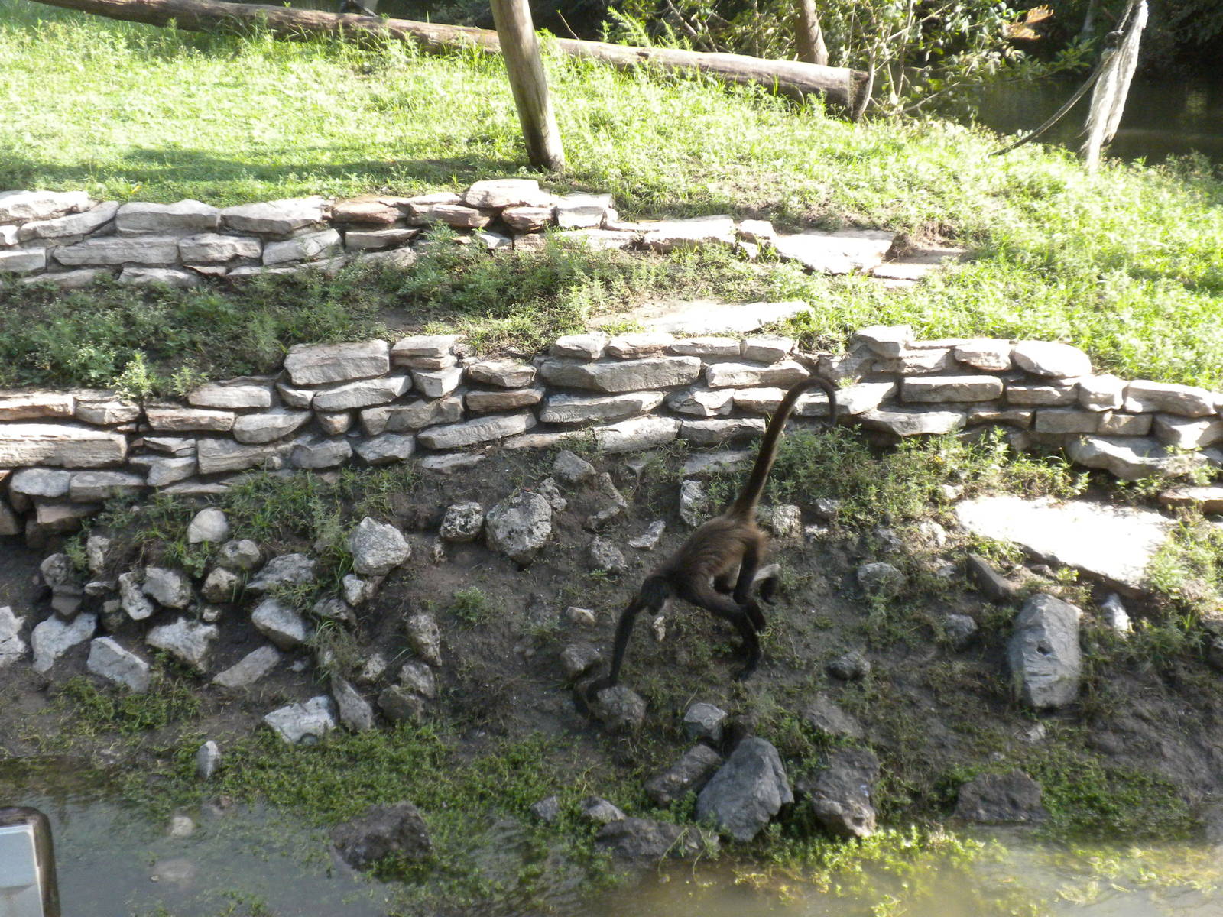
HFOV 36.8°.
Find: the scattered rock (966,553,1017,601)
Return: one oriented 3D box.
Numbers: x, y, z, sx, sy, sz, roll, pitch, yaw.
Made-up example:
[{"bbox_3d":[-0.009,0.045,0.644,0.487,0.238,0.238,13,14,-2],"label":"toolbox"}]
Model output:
[{"bbox_3d":[1.334,0.417,6.446,0.178,0.159,0.142,0,18,0],"label":"scattered rock"}]

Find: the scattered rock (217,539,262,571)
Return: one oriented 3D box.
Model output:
[{"bbox_3d":[-1.480,0.384,7.314,0.175,0.082,0.143,-4,20,-12],"label":"scattered rock"}]

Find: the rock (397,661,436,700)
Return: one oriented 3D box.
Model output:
[{"bbox_3d":[-0.618,0.707,5.844,0.122,0.111,0.103,0,18,0],"label":"rock"}]

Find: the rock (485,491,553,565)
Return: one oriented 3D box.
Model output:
[{"bbox_3d":[-0.316,0.238,6.266,0.231,0.234,0.205,0,18,0],"label":"rock"}]

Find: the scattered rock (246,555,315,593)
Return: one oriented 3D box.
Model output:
[{"bbox_3d":[-1.297,0.456,7.220,0.265,0.125,0.170,-8,33,-13],"label":"scattered rock"}]

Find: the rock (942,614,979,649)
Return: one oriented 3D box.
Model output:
[{"bbox_3d":[1.136,0.562,5.974,0.118,0.105,0.099,0,18,0],"label":"rock"}]

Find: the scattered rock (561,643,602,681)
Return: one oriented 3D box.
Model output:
[{"bbox_3d":[-0.110,0.753,6.796,0.149,0.097,0.129,0,20,-1],"label":"scattered rock"}]

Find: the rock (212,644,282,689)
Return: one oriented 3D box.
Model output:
[{"bbox_3d":[-1.383,0.788,6.970,0.275,0.075,0.105,-28,49,-28],"label":"rock"}]

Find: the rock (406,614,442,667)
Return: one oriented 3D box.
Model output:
[{"bbox_3d":[-0.608,0.587,5.952,0.118,0.162,0.136,0,18,0],"label":"rock"}]

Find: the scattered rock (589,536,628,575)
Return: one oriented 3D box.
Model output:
[{"bbox_3d":[-0.010,0.347,6.576,0.140,0.130,0.119,0,18,0],"label":"scattered rock"}]

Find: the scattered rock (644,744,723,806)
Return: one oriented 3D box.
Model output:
[{"bbox_3d":[0.252,1.121,6.500,0.125,0.110,0.315,34,52,32],"label":"scattered rock"}]

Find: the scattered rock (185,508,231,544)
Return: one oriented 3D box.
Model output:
[{"bbox_3d":[-1.497,0.252,6.821,0.160,0.125,0.136,0,18,0],"label":"scattered rock"}]

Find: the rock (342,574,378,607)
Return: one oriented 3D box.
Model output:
[{"bbox_3d":[-0.973,0.512,7.129,0.138,0.092,0.127,-3,20,-8],"label":"rock"}]

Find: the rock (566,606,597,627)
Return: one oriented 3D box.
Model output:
[{"bbox_3d":[-0.114,0.596,6.928,0.113,0.051,0.086,0,20,-1],"label":"rock"}]

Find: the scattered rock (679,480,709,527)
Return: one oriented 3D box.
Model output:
[{"bbox_3d":[0.285,0.155,6.340,0.106,0.160,0.120,0,18,0],"label":"scattered rock"}]

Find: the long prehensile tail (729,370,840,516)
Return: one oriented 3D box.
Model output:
[{"bbox_3d":[0.557,-0.043,5.970,0.350,0.470,0.150,-6,19,-19],"label":"long prehensile tail"}]

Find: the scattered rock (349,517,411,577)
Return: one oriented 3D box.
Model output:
[{"bbox_3d":[-0.915,0.351,7.252,0.244,0.182,0.212,-3,20,-7],"label":"scattered rock"}]

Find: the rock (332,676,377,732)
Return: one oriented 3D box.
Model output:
[{"bbox_3d":[-0.960,0.910,6.850,0.105,0.100,0.250,-17,51,-14],"label":"rock"}]

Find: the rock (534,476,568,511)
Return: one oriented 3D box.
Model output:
[{"bbox_3d":[-0.240,0.145,7.320,0.123,0.116,0.113,-1,20,-2],"label":"rock"}]

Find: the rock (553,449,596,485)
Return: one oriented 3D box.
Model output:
[{"bbox_3d":[-0.137,0.034,6.836,0.164,0.128,0.139,0,18,0],"label":"rock"}]

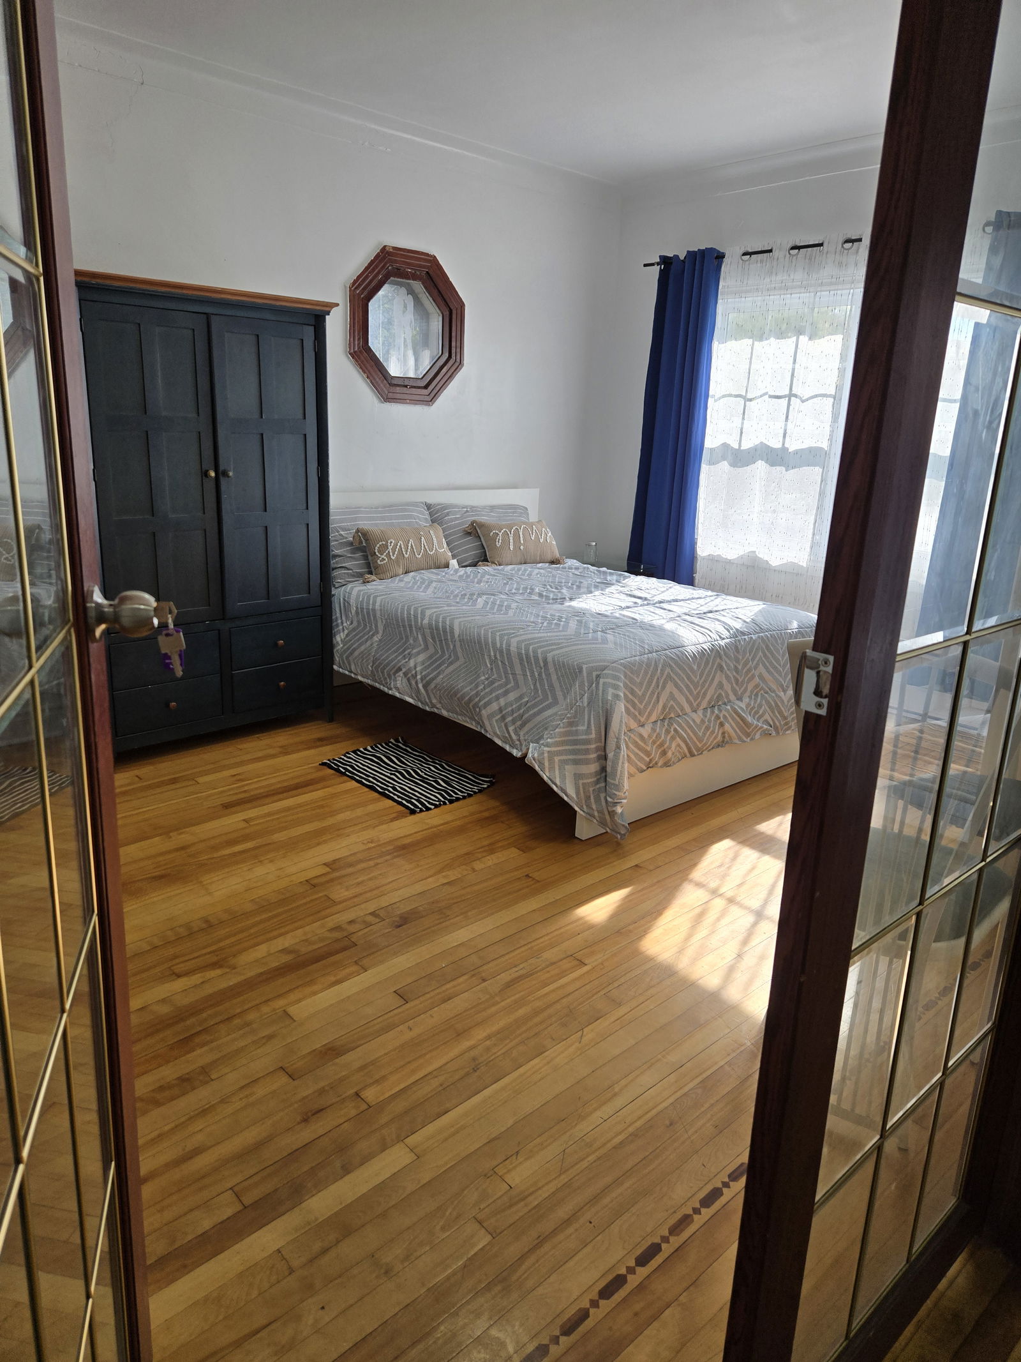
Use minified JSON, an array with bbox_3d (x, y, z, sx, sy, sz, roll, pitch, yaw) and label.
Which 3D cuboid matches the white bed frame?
[{"bbox_3d":[0.228,-0.293,4.280,1.770,1.000,2.170,-11,21,-40],"label":"white bed frame"}]

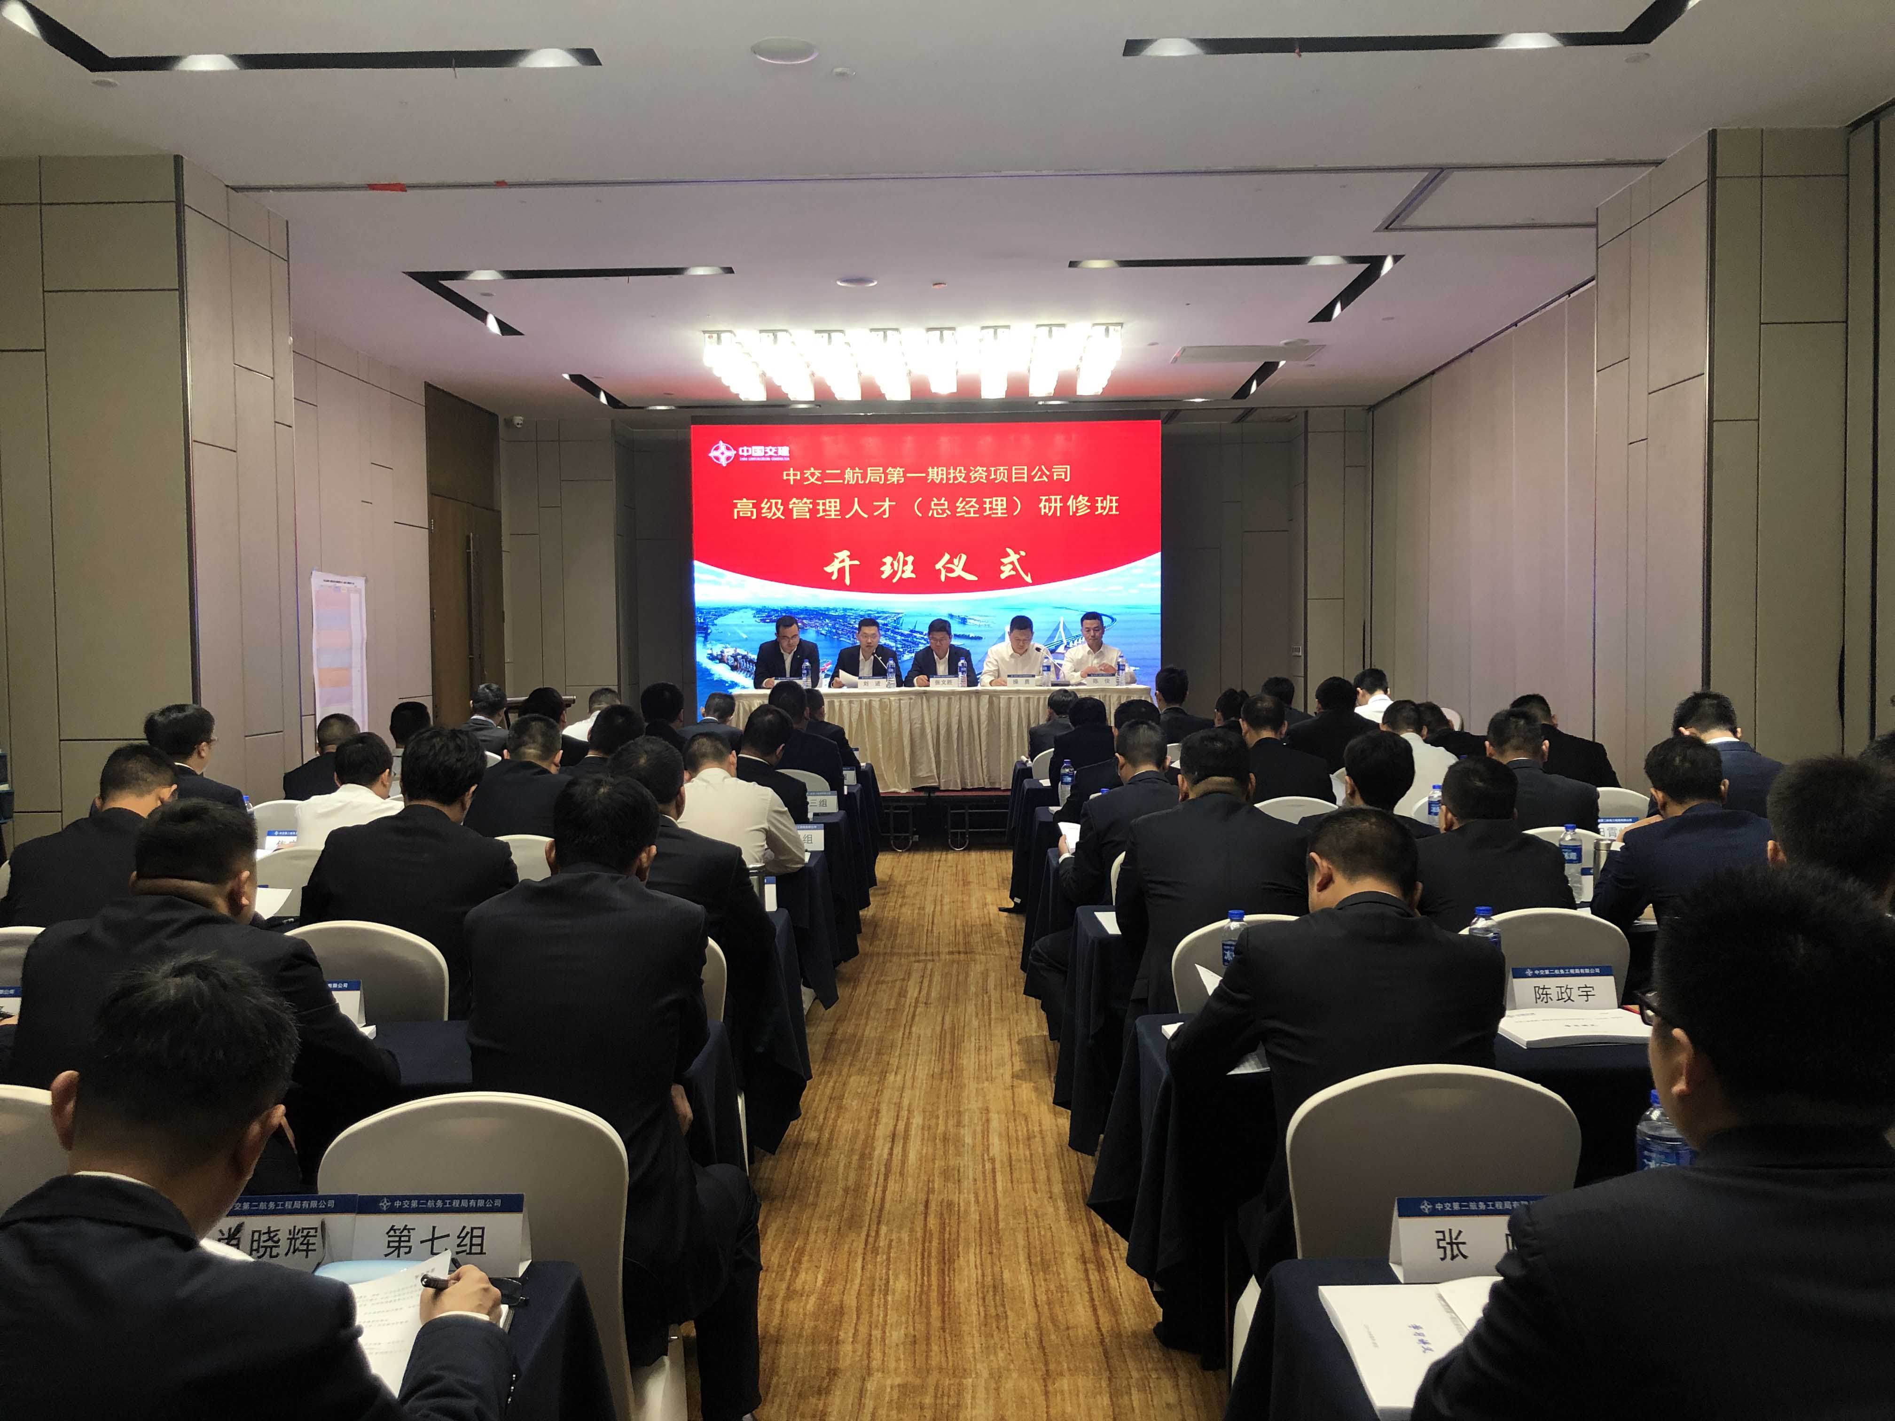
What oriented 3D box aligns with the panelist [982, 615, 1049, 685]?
[{"bbox_3d":[0.538,-0.082,11.902,0.530,1.295,0.750,-1,3,1],"label":"panelist"}]

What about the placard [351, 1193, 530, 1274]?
[{"bbox_3d":[-0.610,0.628,1.846,0.200,0.089,0.058,-1,2,1],"label":"placard"}]

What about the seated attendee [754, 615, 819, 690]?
[{"bbox_3d":[-1.233,-0.070,11.932,0.520,1.315,0.750,-1,3,1],"label":"seated attendee"}]

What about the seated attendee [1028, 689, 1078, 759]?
[{"bbox_3d":[0.664,0.477,9.233,0.500,1.250,0.780,0,3,0],"label":"seated attendee"}]

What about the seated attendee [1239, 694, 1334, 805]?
[{"bbox_3d":[1.387,0.563,6.391,0.530,1.280,0.750,-1,3,1],"label":"seated attendee"}]

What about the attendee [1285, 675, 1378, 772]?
[{"bbox_3d":[1.818,0.505,7.200,0.520,1.300,0.740,-1,2,1],"label":"attendee"}]

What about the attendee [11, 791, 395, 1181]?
[{"bbox_3d":[-1.262,0.774,2.590,0.600,1.280,0.760,-1,3,5],"label":"attendee"}]

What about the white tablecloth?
[{"bbox_3d":[-0.033,0.212,11.473,3.080,0.735,0.580,0,3,0],"label":"white tablecloth"}]

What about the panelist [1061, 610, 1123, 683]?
[{"bbox_3d":[1.117,-0.072,11.450,0.540,1.300,0.720,-1,2,1],"label":"panelist"}]

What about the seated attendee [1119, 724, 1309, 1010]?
[{"bbox_3d":[0.661,0.700,3.967,0.520,1.310,0.800,0,3,0],"label":"seated attendee"}]

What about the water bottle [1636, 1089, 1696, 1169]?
[{"bbox_3d":[0.849,0.560,1.808,0.067,0.235,0.067,0,3,0],"label":"water bottle"}]

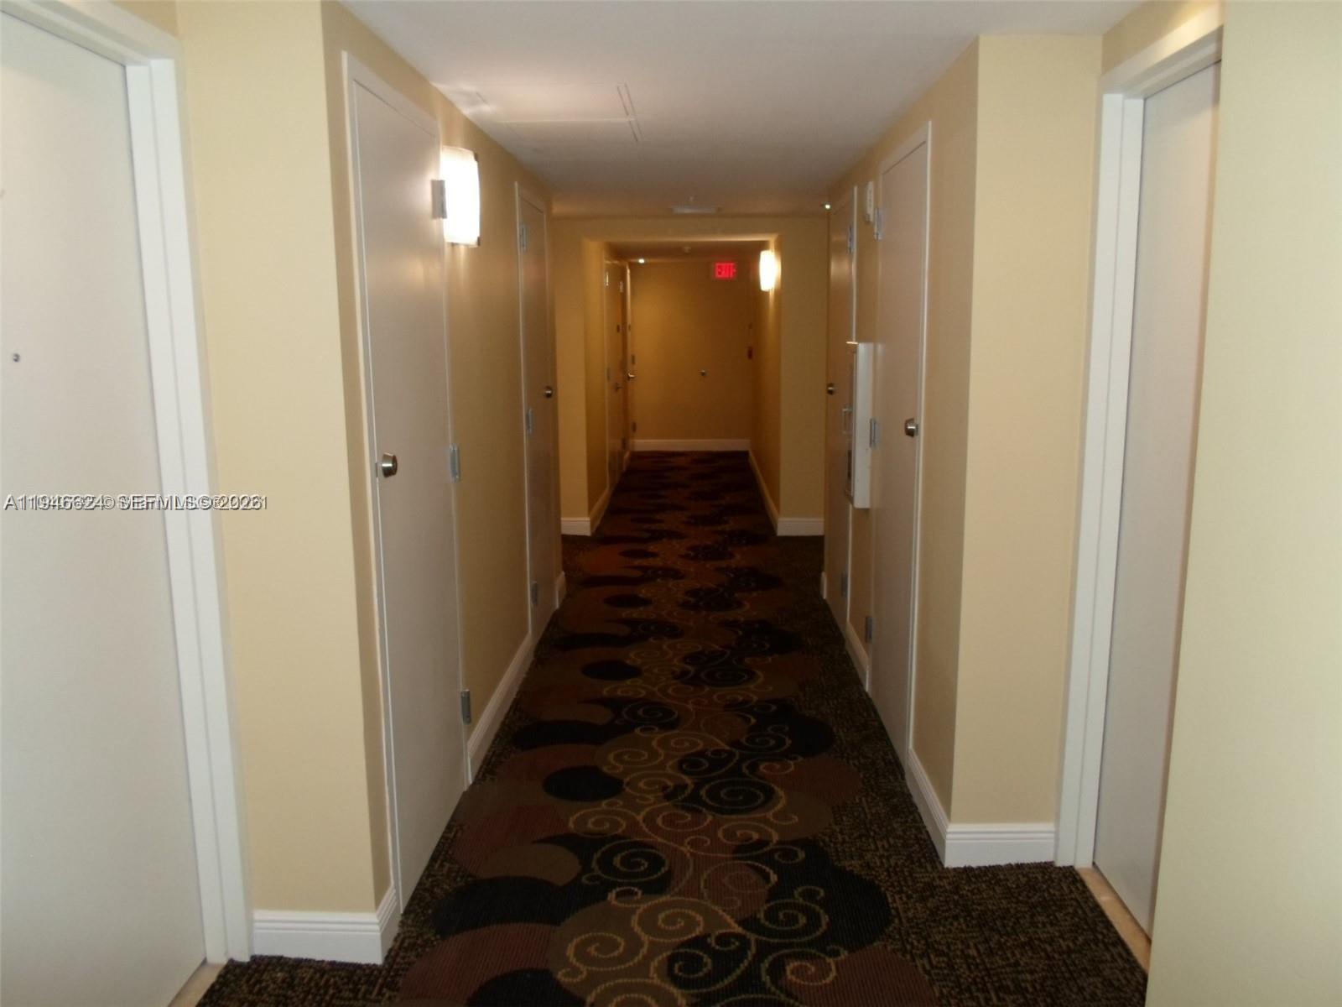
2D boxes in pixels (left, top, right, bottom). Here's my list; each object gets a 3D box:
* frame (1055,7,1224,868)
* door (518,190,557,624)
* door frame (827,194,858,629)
[{"bbox_3d":[1.130,0.067,2.124,0.152,2.113,0.935,0,9,2],"label":"frame"},{"bbox_3d":[-0.684,-0.408,4.735,0.110,2.127,0.761,0,9,2],"label":"door"},{"bbox_3d":[0.863,-0.426,4.878,0.055,2.067,0.783,0,9,2],"label":"door frame"}]

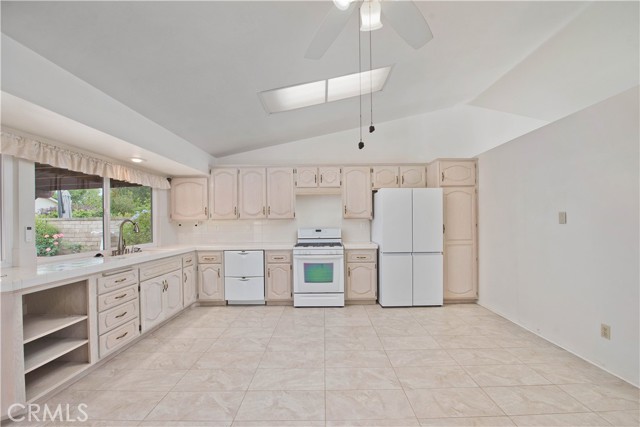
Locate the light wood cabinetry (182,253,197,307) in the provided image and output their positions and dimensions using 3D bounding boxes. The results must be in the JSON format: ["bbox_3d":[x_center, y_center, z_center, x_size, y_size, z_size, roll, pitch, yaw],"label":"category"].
[{"bbox_3d":[-2.186,0.974,3.612,0.605,0.805,0.380,-1,-2,1],"label":"light wood cabinetry"}]

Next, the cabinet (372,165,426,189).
[{"bbox_3d":[1.303,-0.592,4.232,0.900,0.430,0.330,-1,-2,1],"label":"cabinet"}]

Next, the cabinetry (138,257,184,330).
[{"bbox_3d":[-2.195,0.955,3.030,0.600,0.840,0.820,-1,-1,0],"label":"cabinetry"}]

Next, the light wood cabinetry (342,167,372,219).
[{"bbox_3d":[0.615,-0.345,4.250,0.480,0.870,0.320,-1,-1,0],"label":"light wood cabinetry"}]

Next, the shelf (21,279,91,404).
[{"bbox_3d":[-2.221,0.900,1.849,0.600,0.765,0.520,-1,-2,1],"label":"shelf"}]

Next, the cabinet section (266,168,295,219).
[{"bbox_3d":[-0.639,-0.320,4.225,0.458,0.837,0.330,-1,-1,1],"label":"cabinet section"}]

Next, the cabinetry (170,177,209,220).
[{"bbox_3d":[-2.174,-0.243,4.285,0.670,0.740,0.330,-1,-2,1],"label":"cabinetry"}]

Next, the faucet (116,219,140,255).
[{"bbox_3d":[-2.345,0.283,3.060,0.250,0.420,0.090,-1,-1,0],"label":"faucet"}]

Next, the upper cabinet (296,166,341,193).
[{"bbox_3d":[-0.030,-0.545,4.250,0.760,0.480,0.320,-1,-1,0],"label":"upper cabinet"}]

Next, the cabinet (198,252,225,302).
[{"bbox_3d":[-1.657,0.985,4.098,0.425,0.815,0.610,-1,-2,1],"label":"cabinet"}]

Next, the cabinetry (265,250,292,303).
[{"bbox_3d":[-0.613,0.966,4.079,0.425,0.815,0.610,-1,-2,1],"label":"cabinetry"}]

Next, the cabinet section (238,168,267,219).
[{"bbox_3d":[-1.098,-0.317,4.225,0.460,0.837,0.330,-1,-1,1],"label":"cabinet section"}]

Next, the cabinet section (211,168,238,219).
[{"bbox_3d":[-1.556,-0.315,4.225,0.457,0.838,0.330,-1,-1,1],"label":"cabinet section"}]

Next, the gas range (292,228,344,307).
[{"bbox_3d":[-0.006,0.827,4.052,0.760,1.170,0.650,-1,-2,1],"label":"gas range"}]

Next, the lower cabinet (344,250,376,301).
[{"bbox_3d":[0.630,0.970,4.080,0.480,0.850,0.600,-1,-1,0],"label":"lower cabinet"}]

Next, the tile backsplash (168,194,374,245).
[{"bbox_3d":[-0.830,0.110,4.400,3.450,0.830,0.030,-1,-1,0],"label":"tile backsplash"}]

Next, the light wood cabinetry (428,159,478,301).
[{"bbox_3d":[2.120,0.270,4.120,0.610,2.220,0.600,-1,-1,0],"label":"light wood cabinetry"}]

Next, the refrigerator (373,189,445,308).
[{"bbox_3d":[1.383,0.513,4.060,0.910,1.780,0.690,-1,-1,0],"label":"refrigerator"}]

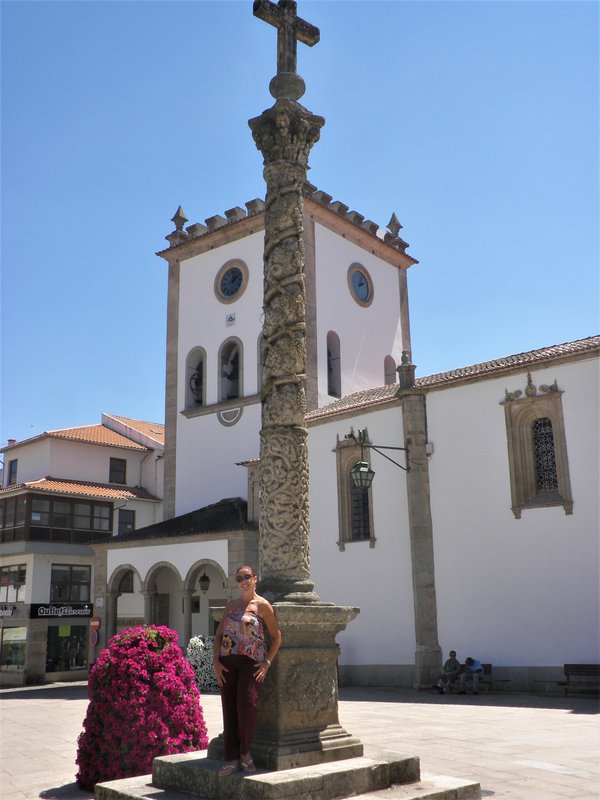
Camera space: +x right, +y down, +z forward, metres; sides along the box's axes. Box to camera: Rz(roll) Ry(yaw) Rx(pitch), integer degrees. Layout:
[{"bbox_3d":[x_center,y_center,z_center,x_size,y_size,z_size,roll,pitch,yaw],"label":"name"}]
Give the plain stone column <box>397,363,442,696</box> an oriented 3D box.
[{"bbox_3d":[3.640,3.600,26.308,0.780,10.609,0.720,-14,-19,41],"label":"plain stone column"}]

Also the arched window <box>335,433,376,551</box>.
[{"bbox_3d":[1.861,2.987,28.560,1.780,3.967,0.400,-14,-19,41],"label":"arched window"}]

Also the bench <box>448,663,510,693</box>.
[{"bbox_3d":[4.913,7.993,23.793,1.900,0.820,0.620,-14,-19,41],"label":"bench"}]

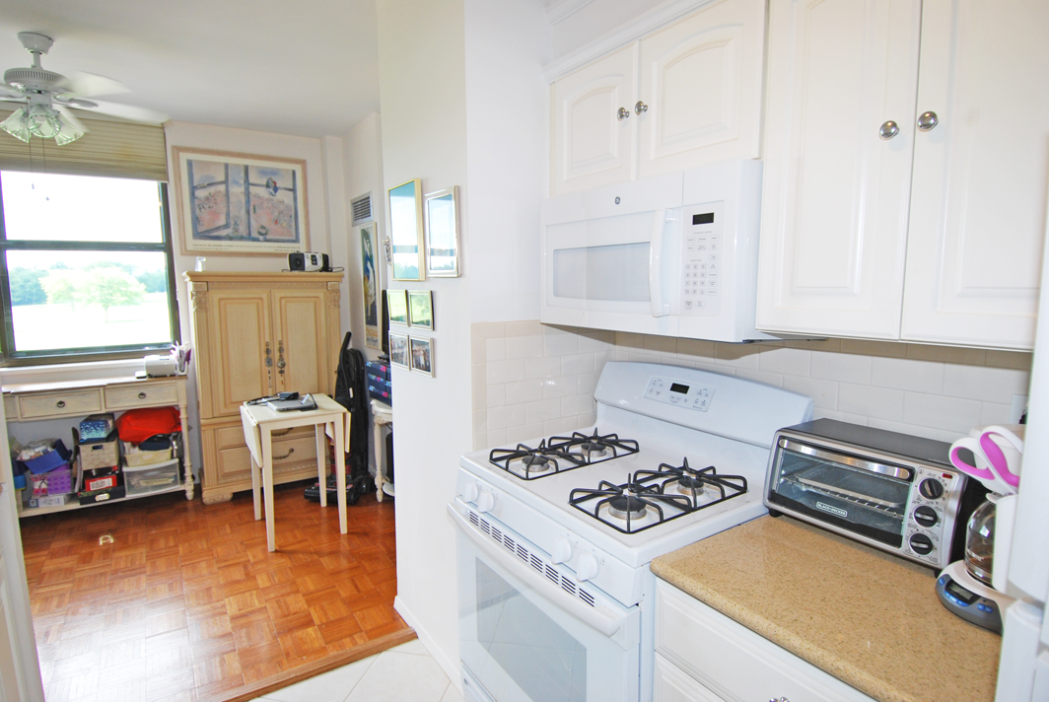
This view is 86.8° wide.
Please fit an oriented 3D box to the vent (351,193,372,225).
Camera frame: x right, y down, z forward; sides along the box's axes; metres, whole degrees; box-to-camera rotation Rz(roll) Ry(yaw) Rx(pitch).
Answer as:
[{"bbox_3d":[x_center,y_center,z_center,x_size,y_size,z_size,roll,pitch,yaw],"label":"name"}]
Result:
[{"bbox_3d":[-1.178,-1.010,3.971,0.022,0.187,0.479,-5,8,-33],"label":"vent"}]

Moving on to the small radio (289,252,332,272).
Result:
[{"bbox_3d":[-1.571,-0.643,4.053,0.260,0.135,0.160,-7,10,-43],"label":"small radio"}]

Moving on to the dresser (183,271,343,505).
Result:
[{"bbox_3d":[-1.833,0.206,4.018,0.984,1.522,0.505,-5,8,-33],"label":"dresser"}]

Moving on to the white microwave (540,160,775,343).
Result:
[{"bbox_3d":[0.402,-0.273,1.618,0.369,0.411,0.772,-5,8,-33],"label":"white microwave"}]

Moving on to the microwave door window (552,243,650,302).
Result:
[{"bbox_3d":[0.215,-0.226,1.610,0.022,0.153,0.410,-6,9,-34],"label":"microwave door window"}]

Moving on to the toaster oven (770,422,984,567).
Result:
[{"bbox_3d":[0.771,0.294,1.228,0.235,0.223,0.377,-5,8,-33],"label":"toaster oven"}]

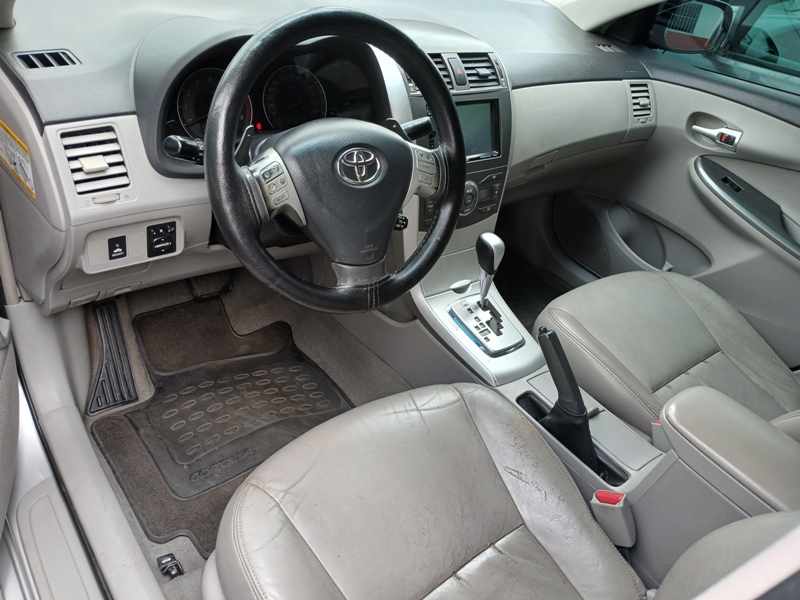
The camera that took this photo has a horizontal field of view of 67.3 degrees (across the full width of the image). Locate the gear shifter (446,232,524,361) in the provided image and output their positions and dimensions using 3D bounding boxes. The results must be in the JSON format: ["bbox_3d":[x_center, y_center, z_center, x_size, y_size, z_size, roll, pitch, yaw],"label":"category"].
[{"bbox_3d":[0.174,-0.017,1.138,0.106,0.185,0.150,-17,42,-33],"label":"gear shifter"}]

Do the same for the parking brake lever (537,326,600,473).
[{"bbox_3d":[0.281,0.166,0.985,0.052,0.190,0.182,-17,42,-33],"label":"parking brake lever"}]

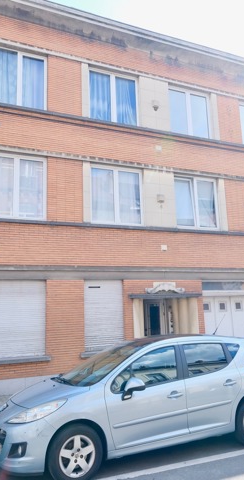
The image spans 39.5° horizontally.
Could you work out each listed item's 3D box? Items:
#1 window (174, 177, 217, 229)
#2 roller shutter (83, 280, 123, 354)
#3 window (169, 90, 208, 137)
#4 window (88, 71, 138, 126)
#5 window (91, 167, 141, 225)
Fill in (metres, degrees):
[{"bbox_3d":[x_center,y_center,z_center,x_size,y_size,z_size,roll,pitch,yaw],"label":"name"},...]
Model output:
[{"bbox_3d":[2.243,-1.088,10.041,1.480,1.610,0.140,2,-11,-21],"label":"window"},{"bbox_3d":[-0.434,1.841,8.315,0.974,1.679,0.100,3,-10,-21],"label":"roller shutter"},{"bbox_3d":[2.142,-3.965,10.532,1.490,1.570,0.140,2,-11,-21],"label":"window"},{"bbox_3d":[-0.210,-3.901,9.411,1.453,1.509,0.120,3,-10,-21],"label":"window"},{"bbox_3d":[-0.119,-1.162,8.971,1.469,1.574,0.120,3,-10,-21],"label":"window"}]

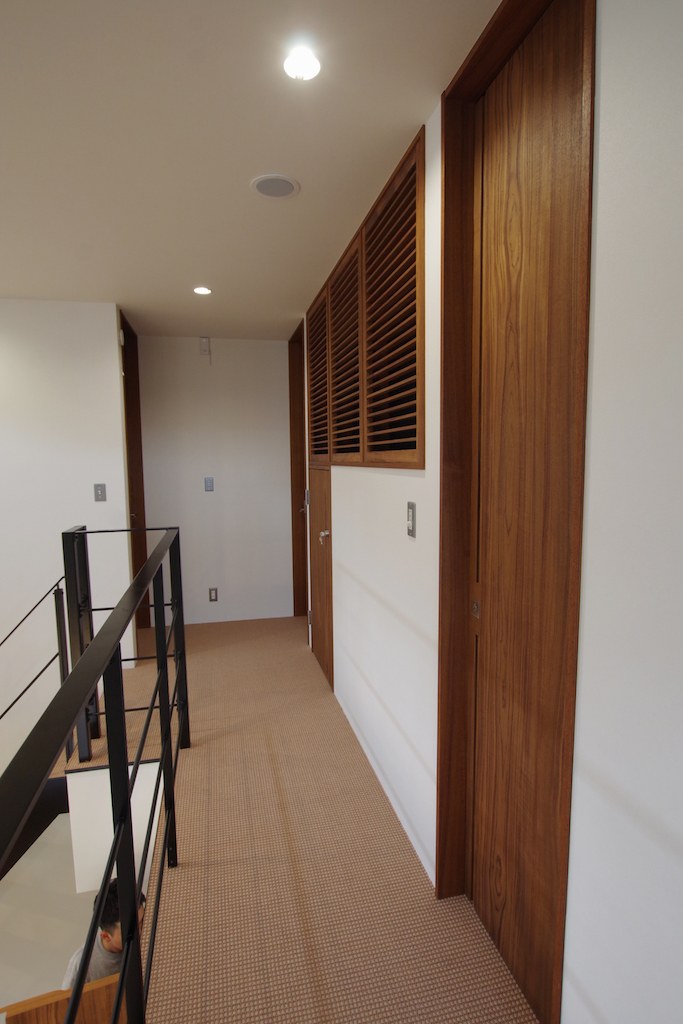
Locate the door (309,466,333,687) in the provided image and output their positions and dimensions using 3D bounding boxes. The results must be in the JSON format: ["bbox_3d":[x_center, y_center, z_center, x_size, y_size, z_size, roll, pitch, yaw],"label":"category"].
[{"bbox_3d":[-0.122,0.390,3.392,0.050,1.360,0.630,-2,6,-14],"label":"door"}]

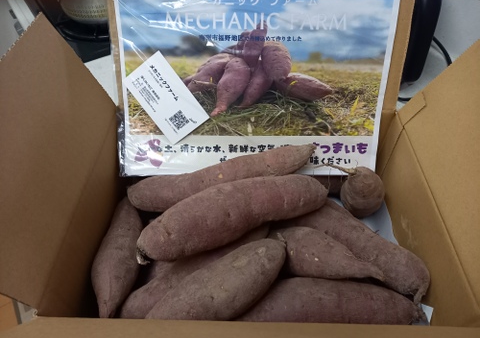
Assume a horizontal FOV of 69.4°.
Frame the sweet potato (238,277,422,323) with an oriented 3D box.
[{"bbox_3d":[0.074,0.126,0.318,0.185,0.048,0.050,0,50,3],"label":"sweet potato"}]

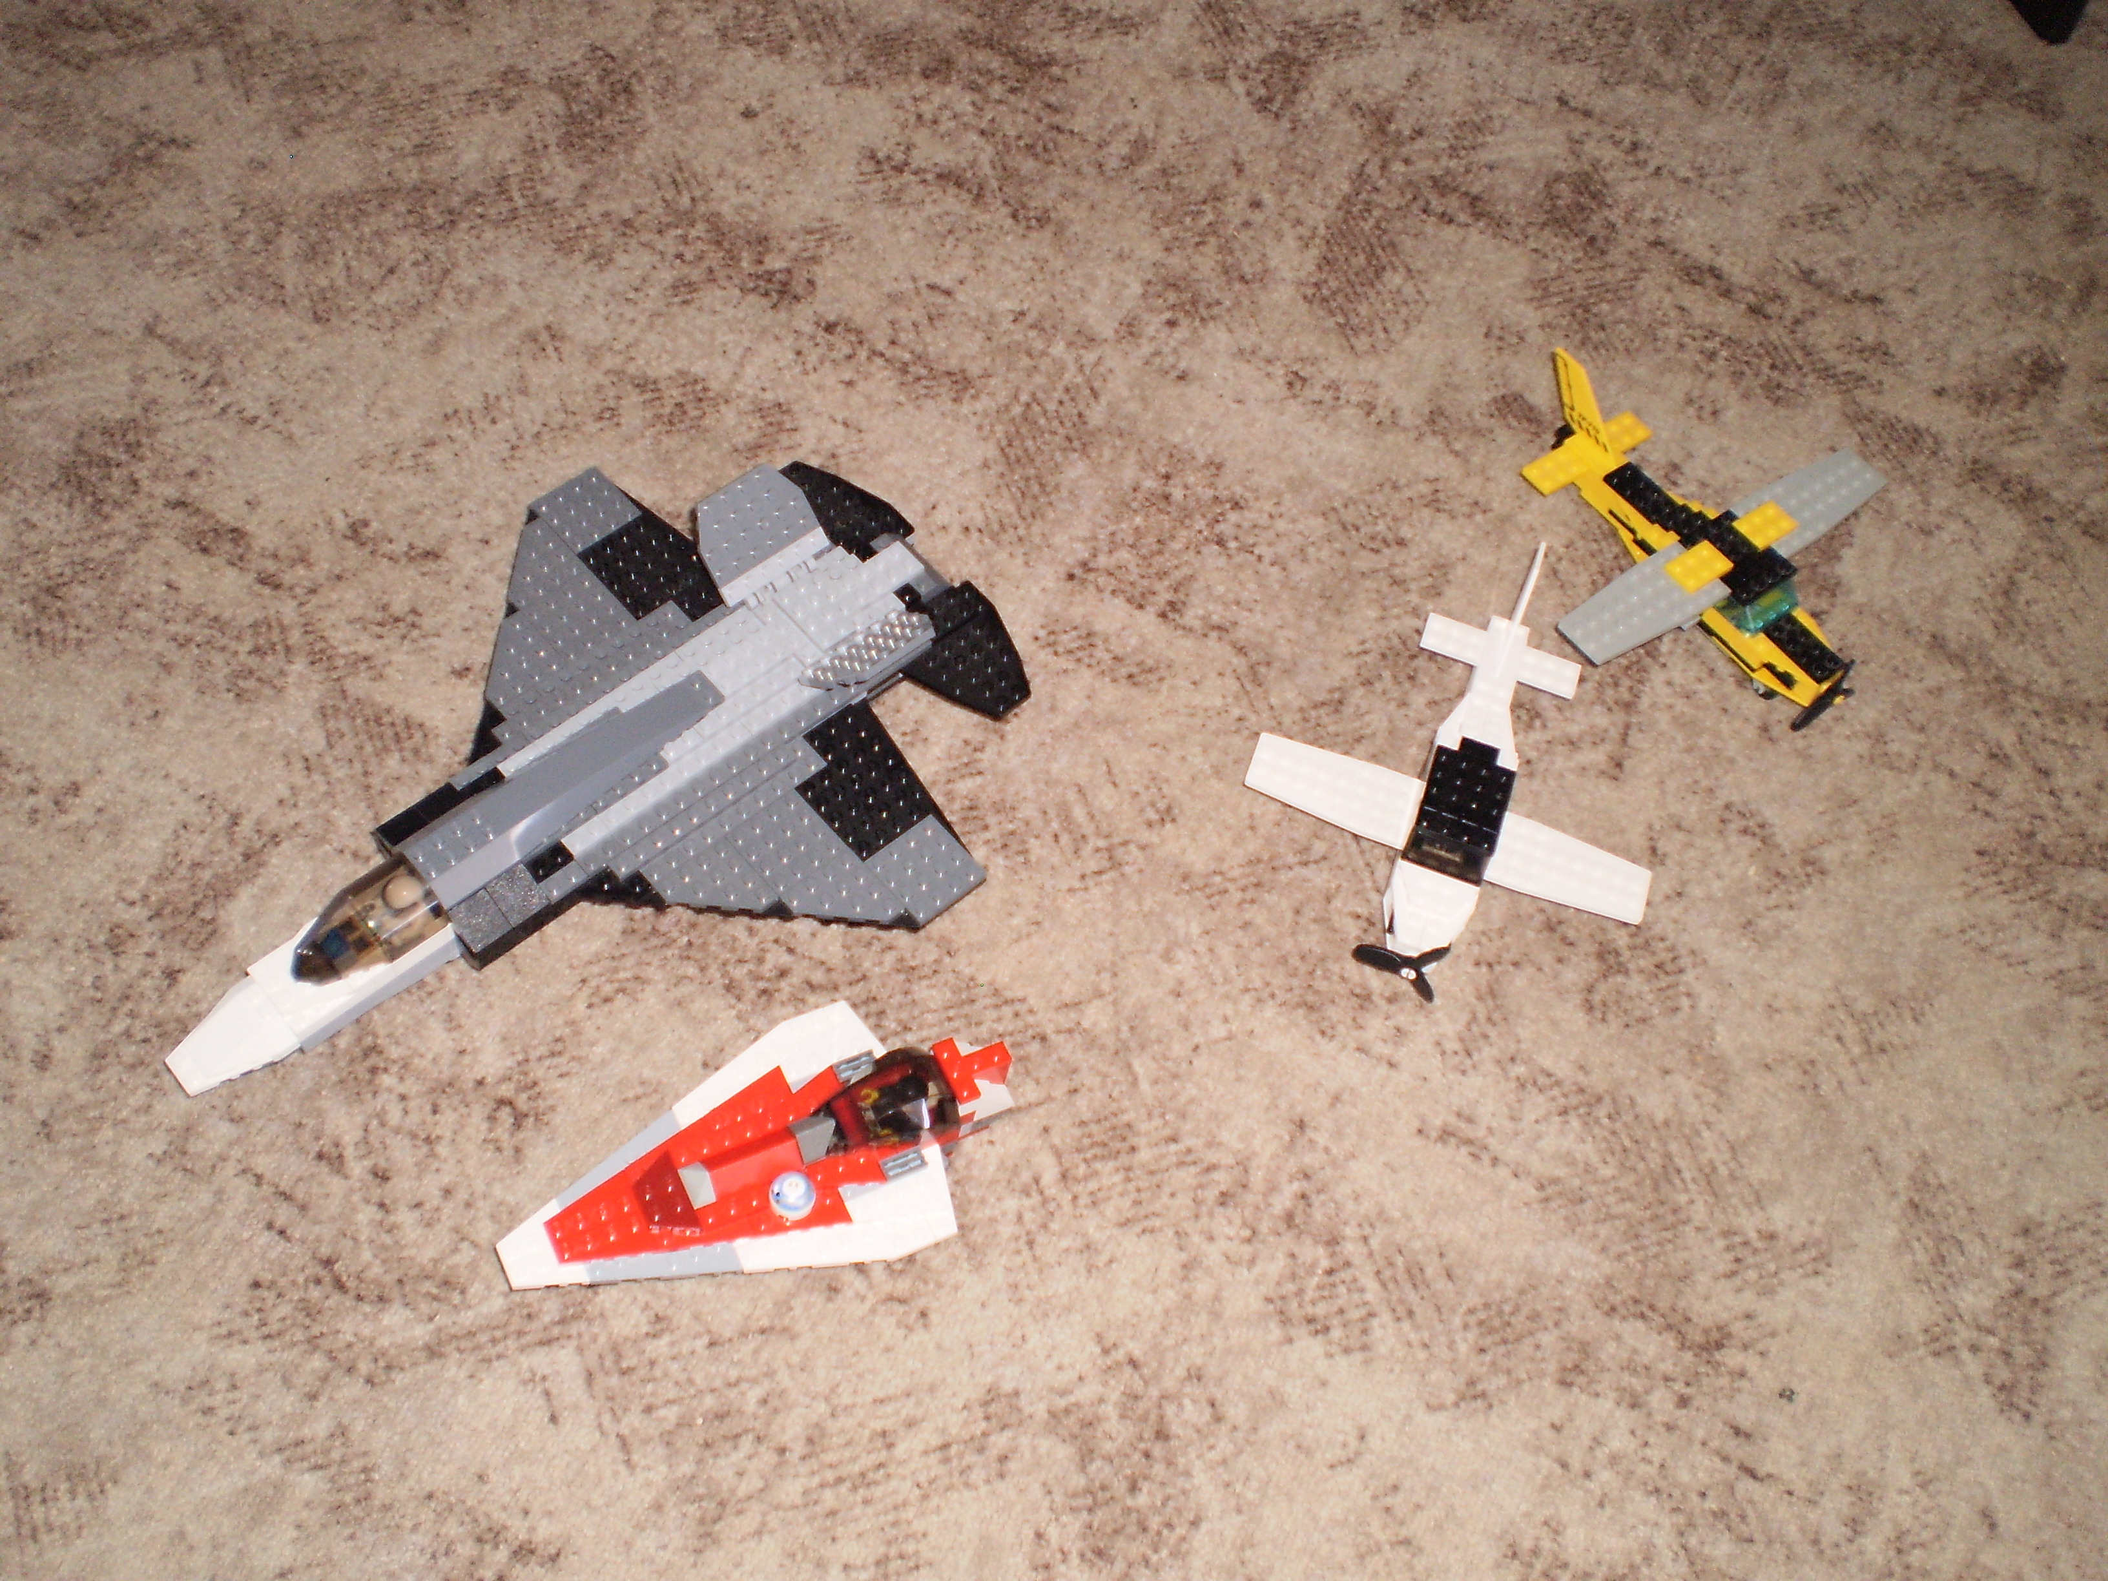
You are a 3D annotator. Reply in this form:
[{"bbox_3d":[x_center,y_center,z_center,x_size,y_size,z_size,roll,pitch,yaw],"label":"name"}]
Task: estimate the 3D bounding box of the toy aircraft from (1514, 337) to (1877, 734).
[{"bbox_3d":[0.270,-0.106,0.932,0.176,0.063,0.192,-30,65,-22],"label":"toy aircraft"}]

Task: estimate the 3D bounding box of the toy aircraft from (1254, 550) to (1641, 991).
[{"bbox_3d":[0.162,-0.010,0.860,0.160,0.066,0.181,20,60,5],"label":"toy aircraft"}]

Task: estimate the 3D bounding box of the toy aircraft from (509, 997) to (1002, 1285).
[{"bbox_3d":[-0.099,0.128,0.756,0.187,0.039,0.096,-20,64,-21],"label":"toy aircraft"}]

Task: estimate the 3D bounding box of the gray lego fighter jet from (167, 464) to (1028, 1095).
[{"bbox_3d":[-0.170,-0.003,0.801,0.342,0.086,0.240,-36,69,-24],"label":"gray lego fighter jet"}]

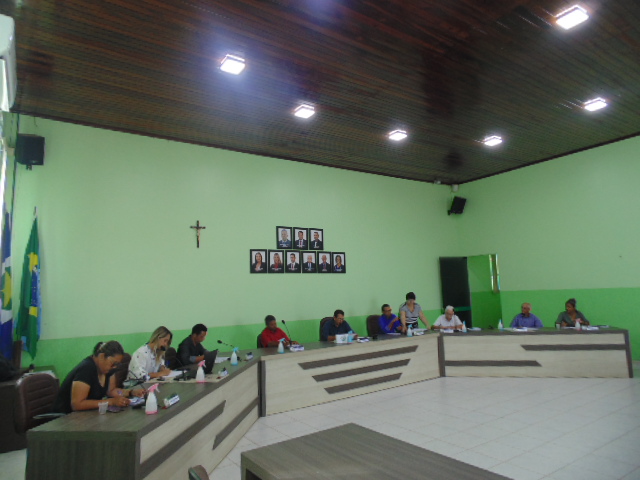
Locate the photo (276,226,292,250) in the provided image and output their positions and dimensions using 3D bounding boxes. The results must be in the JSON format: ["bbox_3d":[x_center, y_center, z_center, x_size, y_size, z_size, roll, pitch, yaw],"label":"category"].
[{"bbox_3d":[-0.708,-0.040,8.162,0.370,0.450,0.030,3,-9,-33],"label":"photo"}]

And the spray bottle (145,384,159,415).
[{"bbox_3d":[-1.204,1.137,2.913,0.095,0.195,0.080,-3,-7,8],"label":"spray bottle"}]

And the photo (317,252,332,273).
[{"bbox_3d":[0.118,0.510,9.132,0.370,0.475,0.025,3,-9,-33],"label":"photo"}]

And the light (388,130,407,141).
[{"bbox_3d":[1.516,-2.019,7.897,0.230,0.040,0.230,3,-9,-33],"label":"light"}]

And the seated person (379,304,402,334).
[{"bbox_3d":[1.378,1.891,7.794,0.750,1.280,0.550,-10,-11,42],"label":"seated person"}]

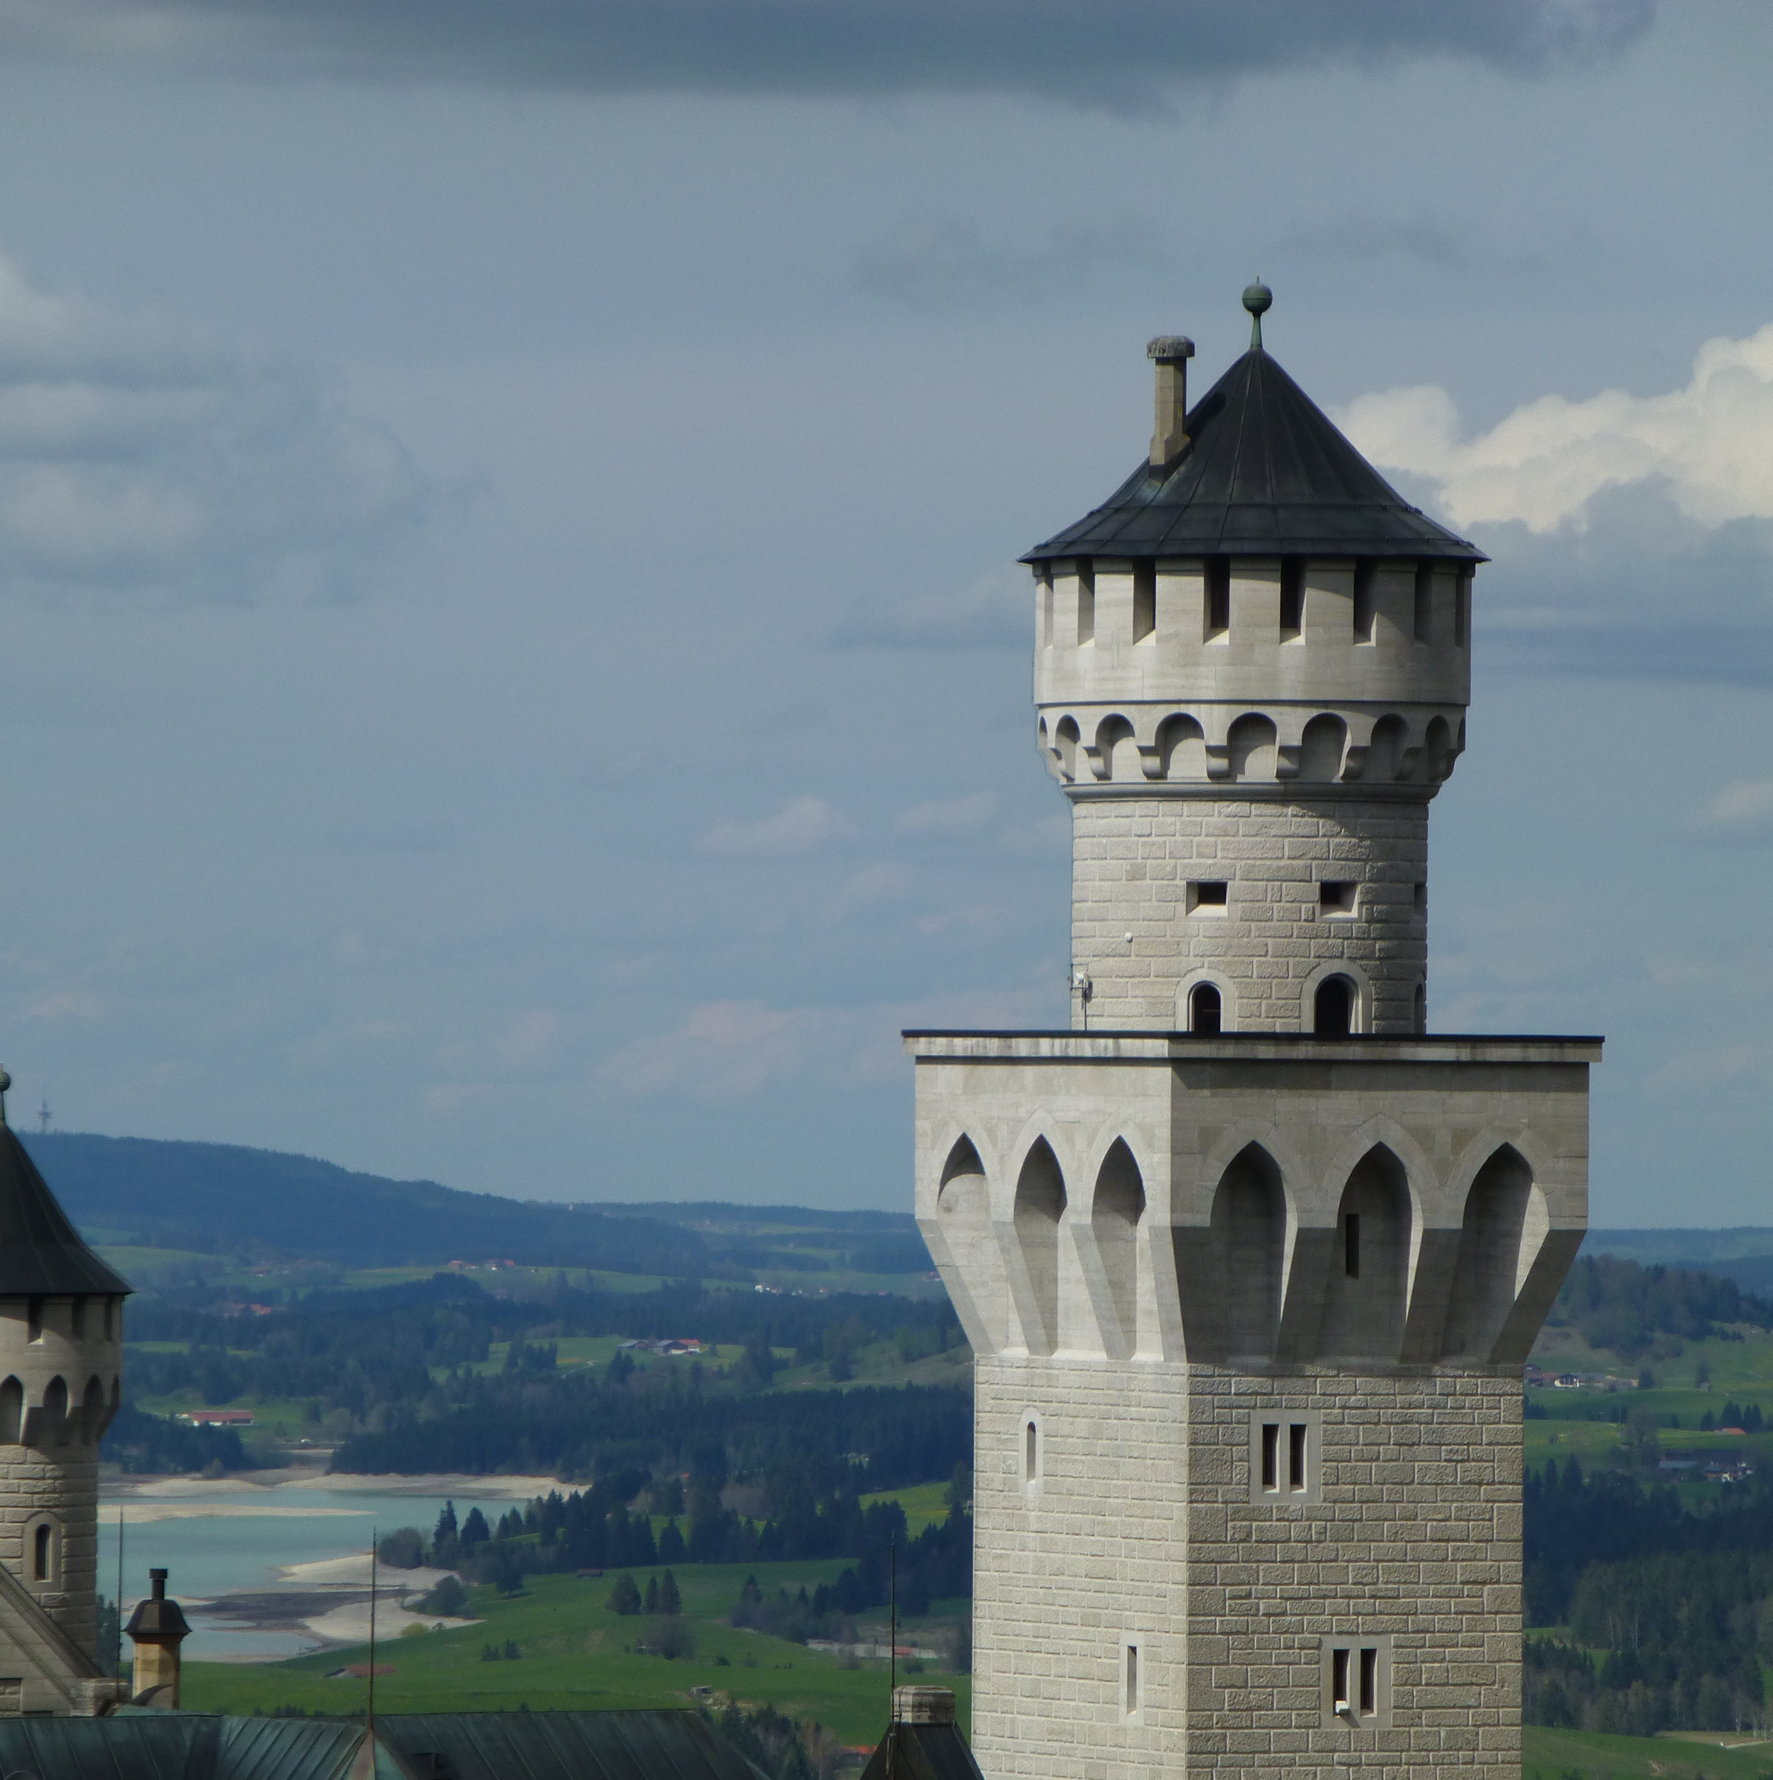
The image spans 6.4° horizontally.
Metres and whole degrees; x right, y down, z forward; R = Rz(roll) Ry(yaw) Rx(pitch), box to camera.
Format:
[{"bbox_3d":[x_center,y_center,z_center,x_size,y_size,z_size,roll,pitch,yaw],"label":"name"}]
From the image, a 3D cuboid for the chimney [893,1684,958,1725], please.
[{"bbox_3d":[0.718,15.186,295.000,0.920,0.800,0.760,1,-1,-31],"label":"chimney"}]

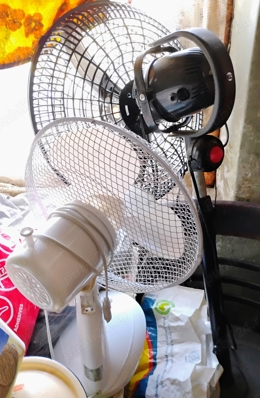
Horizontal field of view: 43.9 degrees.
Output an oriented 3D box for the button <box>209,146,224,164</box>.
[{"bbox_3d":[0.137,-0.072,0.518,0.027,0.027,0.010,-12,20,-17],"label":"button"}]

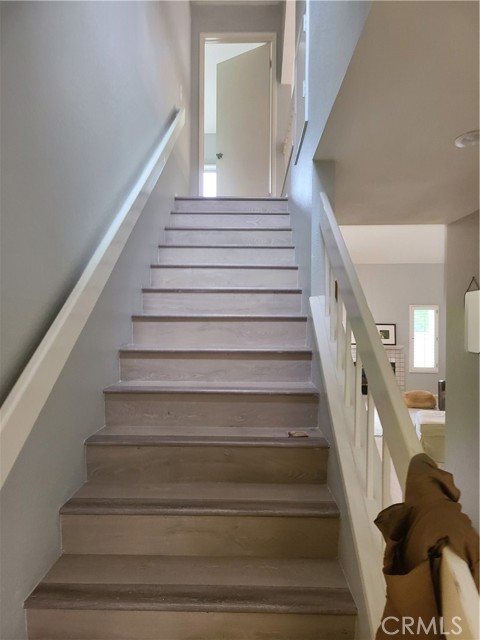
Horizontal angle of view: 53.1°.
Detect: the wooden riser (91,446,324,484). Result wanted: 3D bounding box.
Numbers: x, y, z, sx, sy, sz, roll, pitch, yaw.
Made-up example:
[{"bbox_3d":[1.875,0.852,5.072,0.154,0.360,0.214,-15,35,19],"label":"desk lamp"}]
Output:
[{"bbox_3d":[-0.146,0.640,2.125,1.059,0.160,0.022,0,0,1],"label":"wooden riser"}]

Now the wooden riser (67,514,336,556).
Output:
[{"bbox_3d":[-0.153,0.825,1.849,1.059,0.160,0.022,0,0,1],"label":"wooden riser"}]

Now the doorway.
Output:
[{"bbox_3d":[-0.019,-2.202,5.569,0.869,2.143,0.120,0,2,1],"label":"doorway"}]

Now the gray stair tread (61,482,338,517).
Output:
[{"bbox_3d":[-0.144,0.703,1.893,1.023,0.028,0.302,0,2,1],"label":"gray stair tread"}]

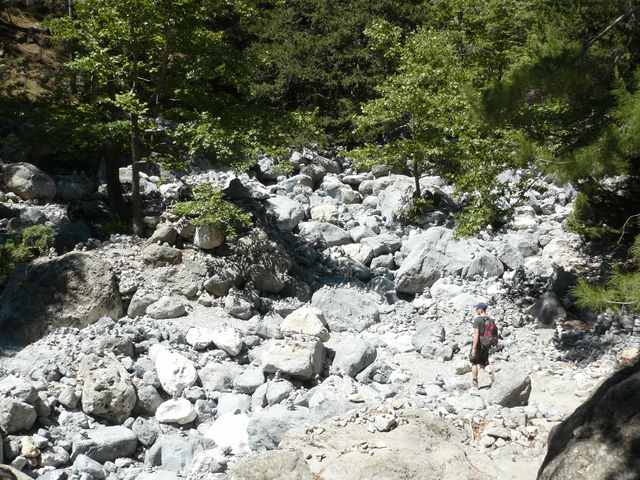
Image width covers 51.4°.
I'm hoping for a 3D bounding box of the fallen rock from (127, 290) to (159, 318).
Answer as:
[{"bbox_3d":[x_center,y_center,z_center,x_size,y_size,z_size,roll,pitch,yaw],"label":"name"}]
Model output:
[{"bbox_3d":[-4.534,1.647,17.000,0.817,0.700,0.736,0,6,0],"label":"fallen rock"}]

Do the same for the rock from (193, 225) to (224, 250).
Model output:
[{"bbox_3d":[-3.317,-0.074,19.800,0.952,0.773,0.857,-1,6,-10],"label":"rock"}]

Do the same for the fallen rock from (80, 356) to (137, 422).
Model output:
[{"bbox_3d":[-3.863,2.718,12.100,1.054,1.114,0.949,-2,6,-18],"label":"fallen rock"}]

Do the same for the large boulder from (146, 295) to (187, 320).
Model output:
[{"bbox_3d":[-3.897,1.739,16.900,1.016,0.510,0.762,-1,6,-13],"label":"large boulder"}]

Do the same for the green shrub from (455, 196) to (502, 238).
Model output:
[{"bbox_3d":[5.477,-0.777,23.000,1.650,1.400,1.500,0,7,0],"label":"green shrub"}]

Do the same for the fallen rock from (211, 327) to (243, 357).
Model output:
[{"bbox_3d":[-2.085,2.287,15.000,0.766,0.576,0.651,-1,6,-8],"label":"fallen rock"}]

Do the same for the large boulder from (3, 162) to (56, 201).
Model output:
[{"bbox_3d":[-10.257,-2.065,23.500,1.950,1.300,1.600,0,7,0],"label":"large boulder"}]

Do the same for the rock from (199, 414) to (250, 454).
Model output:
[{"bbox_3d":[-1.564,3.169,10.900,0.850,0.550,0.850,0,7,0],"label":"rock"}]

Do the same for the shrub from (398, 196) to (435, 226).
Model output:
[{"bbox_3d":[3.596,-1.062,24.800,1.300,1.100,1.200,0,7,0],"label":"shrub"}]

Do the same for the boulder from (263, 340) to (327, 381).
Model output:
[{"bbox_3d":[-0.583,2.531,14.100,1.356,0.710,1.085,0,6,-2],"label":"boulder"}]

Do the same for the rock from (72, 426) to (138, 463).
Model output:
[{"bbox_3d":[-3.642,3.472,11.300,1.121,0.576,0.728,0,6,0],"label":"rock"}]

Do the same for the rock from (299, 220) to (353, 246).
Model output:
[{"bbox_3d":[0.207,-0.244,25.000,2.028,0.865,1.521,0,6,0],"label":"rock"}]

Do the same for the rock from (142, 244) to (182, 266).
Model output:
[{"bbox_3d":[-4.543,0.447,19.200,1.154,0.555,0.865,-1,6,-13],"label":"rock"}]

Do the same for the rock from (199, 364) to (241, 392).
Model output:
[{"bbox_3d":[-2.069,2.851,13.700,0.865,0.557,0.648,0,6,0],"label":"rock"}]

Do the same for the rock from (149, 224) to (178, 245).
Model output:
[{"bbox_3d":[-4.702,-0.165,20.000,0.901,0.587,0.766,0,6,0],"label":"rock"}]

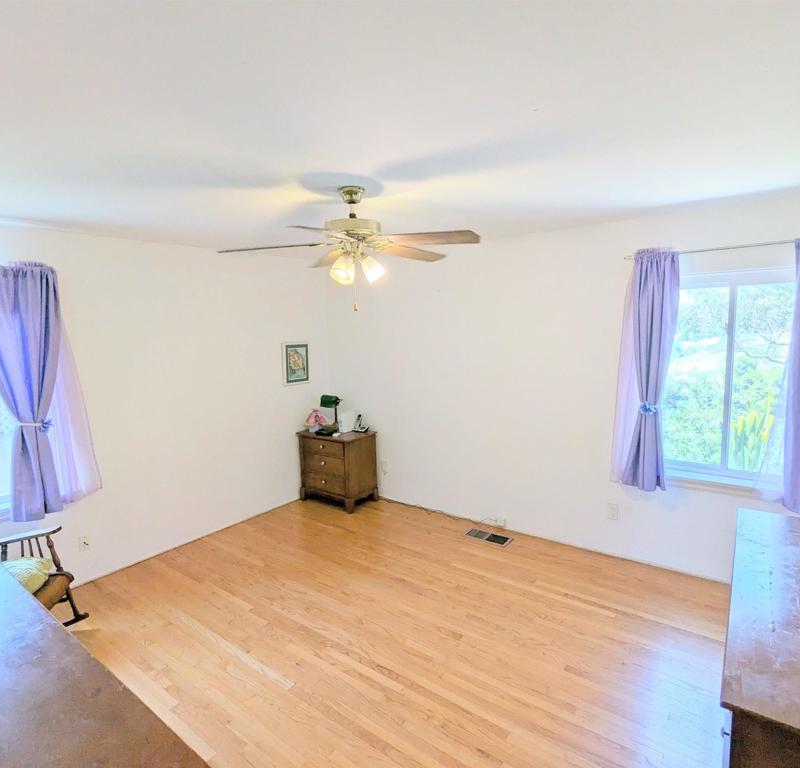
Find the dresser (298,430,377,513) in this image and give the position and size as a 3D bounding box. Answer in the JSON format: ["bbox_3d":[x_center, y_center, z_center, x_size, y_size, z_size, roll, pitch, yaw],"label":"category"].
[{"bbox_3d":[-0.622,0.834,4.753,0.683,0.690,0.439,3,8,37],"label":"dresser"}]

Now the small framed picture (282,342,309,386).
[{"bbox_3d":[-1.028,-0.204,4.728,0.020,0.419,0.336,3,8,37],"label":"small framed picture"}]

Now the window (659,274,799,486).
[{"bbox_3d":[2.070,-0.021,2.991,1.060,1.351,0.110,3,8,37],"label":"window"}]

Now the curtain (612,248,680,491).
[{"bbox_3d":[1.650,-0.088,3.185,0.345,1.606,0.130,3,8,37],"label":"curtain"}]

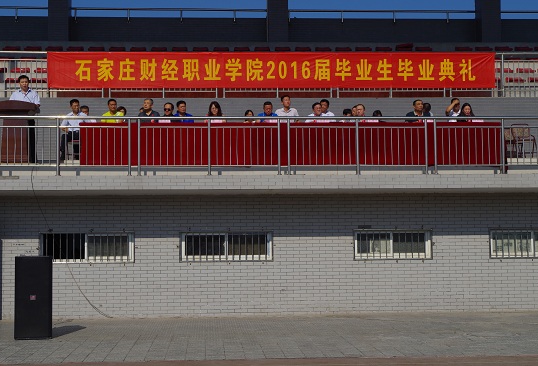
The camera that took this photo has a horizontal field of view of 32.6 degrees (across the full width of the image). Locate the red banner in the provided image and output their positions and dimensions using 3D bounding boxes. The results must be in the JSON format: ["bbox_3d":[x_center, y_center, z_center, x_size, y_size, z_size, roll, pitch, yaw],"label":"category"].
[{"bbox_3d":[0.143,-2.583,21.176,10.334,0.830,0.040,0,-3,-4],"label":"red banner"}]

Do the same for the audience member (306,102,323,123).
[{"bbox_3d":[0.947,-0.915,17.473,0.500,1.270,0.760,0,-4,-4],"label":"audience member"}]

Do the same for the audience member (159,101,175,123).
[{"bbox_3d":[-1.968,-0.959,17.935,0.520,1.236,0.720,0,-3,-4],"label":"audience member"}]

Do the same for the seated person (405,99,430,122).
[{"bbox_3d":[2.992,-1.018,18.300,0.540,1.303,0.740,0,-3,-4],"label":"seated person"}]

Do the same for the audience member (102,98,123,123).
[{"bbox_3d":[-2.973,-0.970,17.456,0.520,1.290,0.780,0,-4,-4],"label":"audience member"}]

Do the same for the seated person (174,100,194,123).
[{"bbox_3d":[-1.745,-1.067,18.913,0.520,1.262,0.740,0,-3,-4],"label":"seated person"}]

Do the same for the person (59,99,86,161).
[{"bbox_3d":[-3.753,-0.990,17.653,0.520,1.290,0.800,0,-4,-4],"label":"person"}]

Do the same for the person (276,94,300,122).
[{"bbox_3d":[0.366,-1.101,18.182,0.520,1.320,0.780,0,-4,-4],"label":"person"}]

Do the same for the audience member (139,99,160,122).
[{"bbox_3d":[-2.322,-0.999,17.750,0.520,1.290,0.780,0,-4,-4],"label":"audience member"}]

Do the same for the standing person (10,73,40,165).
[{"bbox_3d":[-4.735,-1.204,17.776,0.550,1.758,0.380,0,-3,-4],"label":"standing person"}]

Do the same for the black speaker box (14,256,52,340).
[{"bbox_3d":[-3.538,1.727,13.896,0.545,1.220,0.500,0,-4,-9],"label":"black speaker box"}]

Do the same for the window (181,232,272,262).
[{"bbox_3d":[-0.783,1.191,17.169,1.739,0.566,0.100,0,-3,-4],"label":"window"}]

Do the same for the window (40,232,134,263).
[{"bbox_3d":[-3.343,1.193,16.982,1.728,0.559,0.100,0,-3,-4],"label":"window"}]

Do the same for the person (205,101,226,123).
[{"bbox_3d":[-1.057,-1.021,18.321,0.480,1.226,0.720,0,-3,-7],"label":"person"}]

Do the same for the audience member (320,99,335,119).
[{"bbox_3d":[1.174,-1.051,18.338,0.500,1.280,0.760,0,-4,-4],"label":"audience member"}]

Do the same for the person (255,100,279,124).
[{"bbox_3d":[-0.008,-0.980,18.079,0.520,1.259,0.720,0,-3,-4],"label":"person"}]

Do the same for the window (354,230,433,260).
[{"bbox_3d":[2.357,1.177,17.399,1.508,0.573,0.100,0,-3,-4],"label":"window"}]

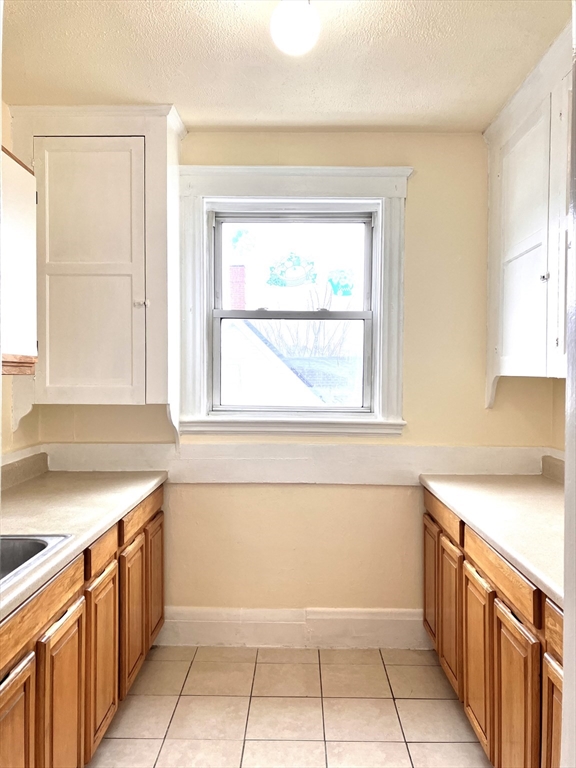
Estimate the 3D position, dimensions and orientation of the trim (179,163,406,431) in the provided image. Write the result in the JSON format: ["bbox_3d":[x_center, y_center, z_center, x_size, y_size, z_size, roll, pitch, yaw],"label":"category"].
[{"bbox_3d":[0.025,-0.415,3.160,1.173,1.337,0.130,0,2,1],"label":"trim"}]

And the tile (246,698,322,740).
[{"bbox_3d":[-0.009,1.377,2.556,0.307,0.010,0.307,0,2,1],"label":"tile"}]

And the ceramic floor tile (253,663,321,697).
[{"bbox_3d":[-0.001,1.369,2.866,0.307,0.010,0.307,0,2,1],"label":"ceramic floor tile"}]

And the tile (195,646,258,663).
[{"bbox_3d":[-0.308,1.360,3.108,0.307,0.010,0.158,0,2,1],"label":"tile"}]

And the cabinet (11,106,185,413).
[{"bbox_3d":[-0.903,-0.582,3.009,0.759,1.384,0.323,0,2,1],"label":"cabinet"}]

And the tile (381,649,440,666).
[{"bbox_3d":[0.620,1.364,3.096,0.298,0.010,0.171,0,2,1],"label":"tile"}]

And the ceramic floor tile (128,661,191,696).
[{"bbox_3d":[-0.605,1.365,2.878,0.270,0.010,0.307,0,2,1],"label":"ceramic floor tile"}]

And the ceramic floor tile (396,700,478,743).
[{"bbox_3d":[0.612,1.383,2.544,0.301,0.010,0.307,0,2,1],"label":"ceramic floor tile"}]

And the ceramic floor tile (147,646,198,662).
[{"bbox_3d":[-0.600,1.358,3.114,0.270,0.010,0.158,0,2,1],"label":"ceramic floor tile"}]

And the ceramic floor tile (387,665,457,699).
[{"bbox_3d":[0.620,1.371,2.853,0.307,0.010,0.307,0,2,1],"label":"ceramic floor tile"}]

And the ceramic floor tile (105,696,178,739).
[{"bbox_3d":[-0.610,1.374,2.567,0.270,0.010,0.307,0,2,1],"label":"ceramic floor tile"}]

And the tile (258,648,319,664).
[{"bbox_3d":[0.003,1.362,3.103,0.307,0.010,0.158,0,2,1],"label":"tile"}]

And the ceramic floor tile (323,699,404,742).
[{"bbox_3d":[0.302,1.379,2.549,0.307,0.010,0.307,0,2,1],"label":"ceramic floor tile"}]

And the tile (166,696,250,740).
[{"bbox_3d":[-0.320,1.376,2.562,0.307,0.010,0.307,0,2,1],"label":"tile"}]

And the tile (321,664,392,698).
[{"bbox_3d":[0.309,1.370,2.860,0.307,0.010,0.307,0,2,1],"label":"tile"}]

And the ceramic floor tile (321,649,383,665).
[{"bbox_3d":[0.314,1.363,3.103,0.307,0.010,0.171,0,2,1],"label":"ceramic floor tile"}]

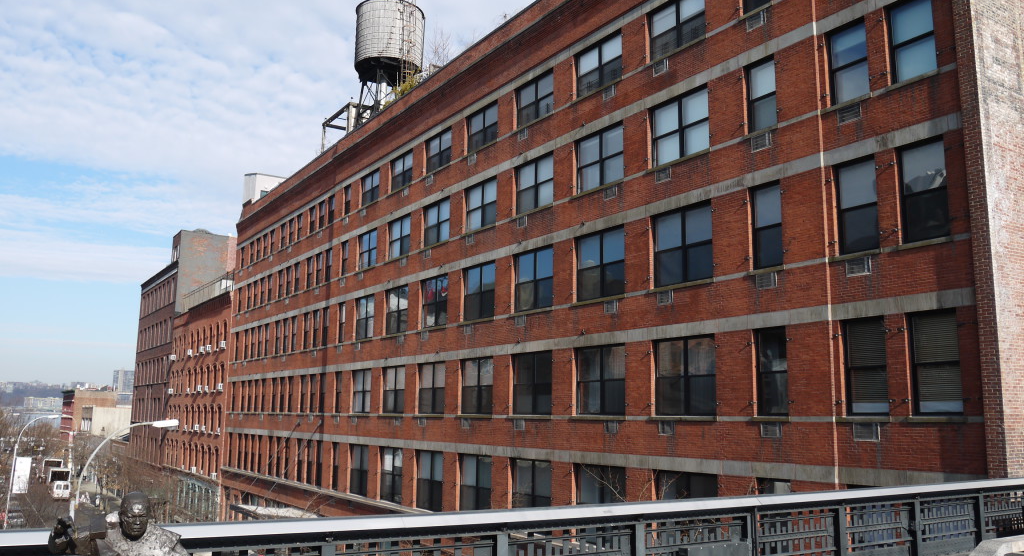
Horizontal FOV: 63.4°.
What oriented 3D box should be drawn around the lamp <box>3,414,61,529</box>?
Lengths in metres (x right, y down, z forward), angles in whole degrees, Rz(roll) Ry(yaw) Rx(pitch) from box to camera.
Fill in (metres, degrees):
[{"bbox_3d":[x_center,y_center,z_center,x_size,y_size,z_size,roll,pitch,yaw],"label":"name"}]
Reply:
[{"bbox_3d":[-34.329,14.677,58.942,2.800,9.700,0.400,7,-12,-32],"label":"lamp"}]

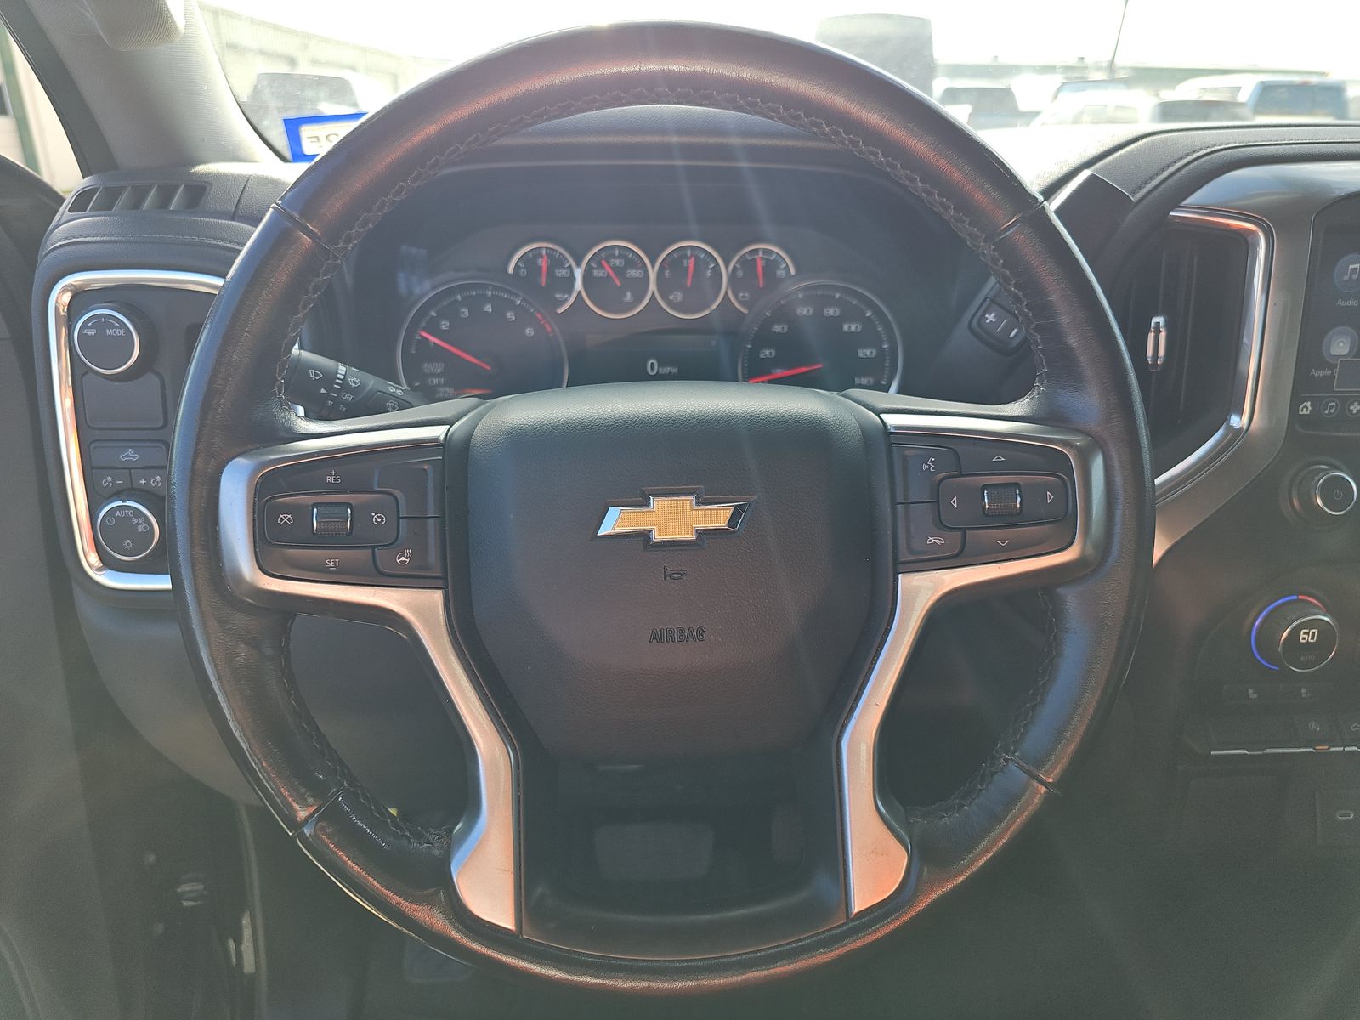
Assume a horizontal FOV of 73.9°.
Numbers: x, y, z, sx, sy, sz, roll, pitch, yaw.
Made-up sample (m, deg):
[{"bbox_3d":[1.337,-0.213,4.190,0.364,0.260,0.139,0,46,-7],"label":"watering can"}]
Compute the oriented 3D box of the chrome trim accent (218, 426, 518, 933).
[{"bbox_3d":[-0.127,0.069,0.368,0.121,0.207,0.033,-2,0,0],"label":"chrome trim accent"}]

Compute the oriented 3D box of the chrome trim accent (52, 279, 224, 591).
[{"bbox_3d":[-0.295,-0.045,0.505,0.115,0.182,0.035,-1,11,-6],"label":"chrome trim accent"}]

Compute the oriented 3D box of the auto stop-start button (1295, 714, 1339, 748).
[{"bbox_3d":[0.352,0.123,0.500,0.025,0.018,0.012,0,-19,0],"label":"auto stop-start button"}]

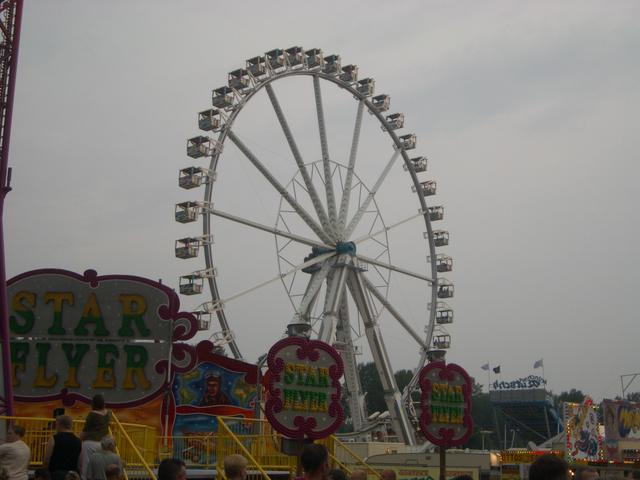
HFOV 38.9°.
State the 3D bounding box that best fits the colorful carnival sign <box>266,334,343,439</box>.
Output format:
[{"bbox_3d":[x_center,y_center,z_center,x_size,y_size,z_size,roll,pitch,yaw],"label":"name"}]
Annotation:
[{"bbox_3d":[-0.263,2.786,17.072,2.000,1.940,0.220,13,-17,-40],"label":"colorful carnival sign"}]

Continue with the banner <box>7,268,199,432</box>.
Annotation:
[{"bbox_3d":[-6.365,3.192,26.044,5.700,4.860,0.250,2,-14,-6],"label":"banner"}]

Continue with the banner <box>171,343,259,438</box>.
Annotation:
[{"bbox_3d":[-3.011,4.364,25.964,2.520,2.980,0.200,4,-15,-12],"label":"banner"}]

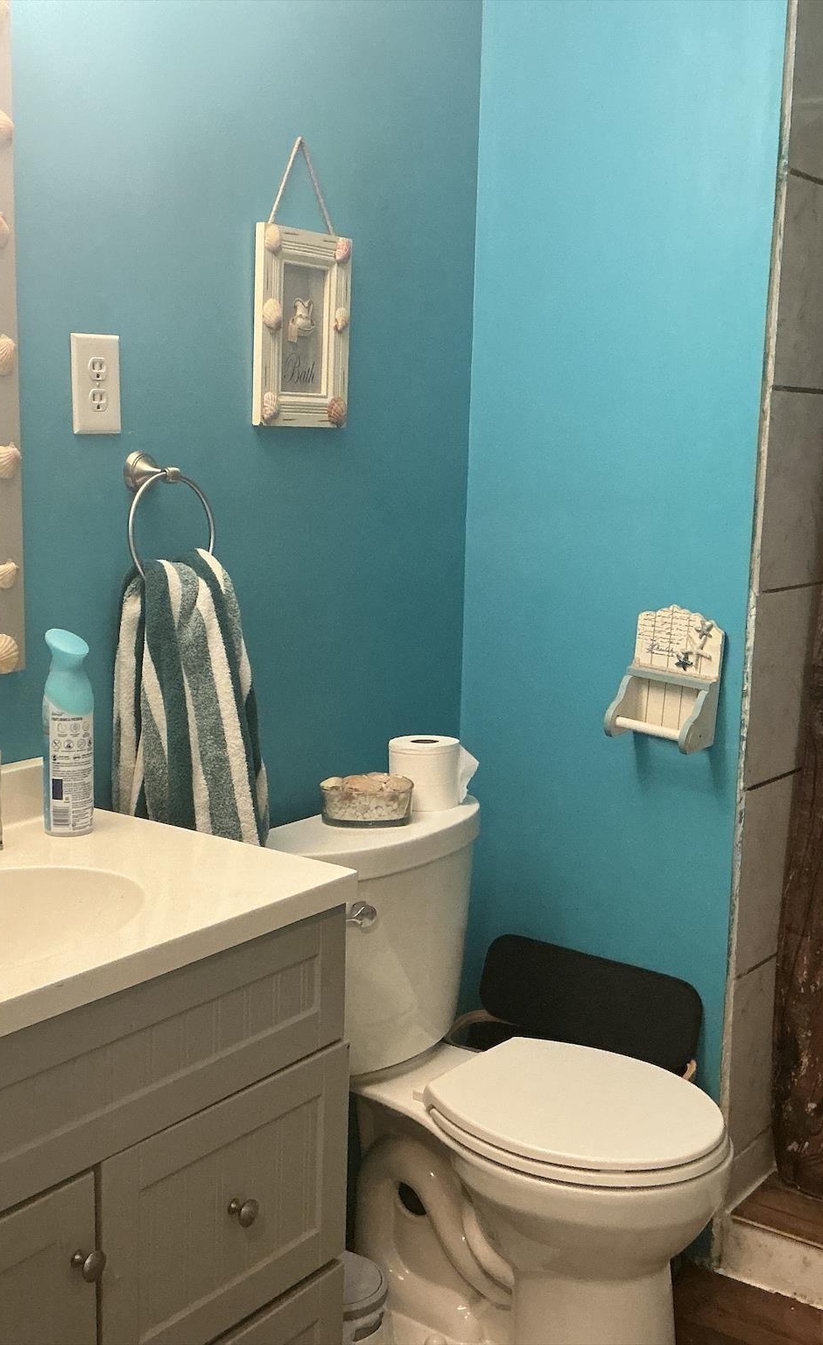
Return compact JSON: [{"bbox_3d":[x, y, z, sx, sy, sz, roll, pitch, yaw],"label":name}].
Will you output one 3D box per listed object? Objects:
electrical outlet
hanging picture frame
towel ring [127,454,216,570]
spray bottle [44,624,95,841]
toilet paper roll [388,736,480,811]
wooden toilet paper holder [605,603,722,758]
[{"bbox_3d":[-0.396,-0.362,1.827,0.007,0.121,0.077,8,11,35],"label":"electrical outlet"},{"bbox_3d":[-0.157,-0.564,2.111,0.025,0.408,0.192,8,11,35],"label":"hanging picture frame"},{"bbox_3d":[-0.332,-0.197,1.887,0.078,0.176,0.156,8,11,35],"label":"towel ring"},{"bbox_3d":[-0.407,0.073,1.723,0.059,0.236,0.059,1,9,0],"label":"spray bottle"},{"bbox_3d":[0.026,0.164,2.345,0.124,0.101,0.114,1,9,0],"label":"toilet paper roll"},{"bbox_3d":[0.399,0.003,2.298,0.152,0.212,0.108,12,14,34],"label":"wooden toilet paper holder"}]

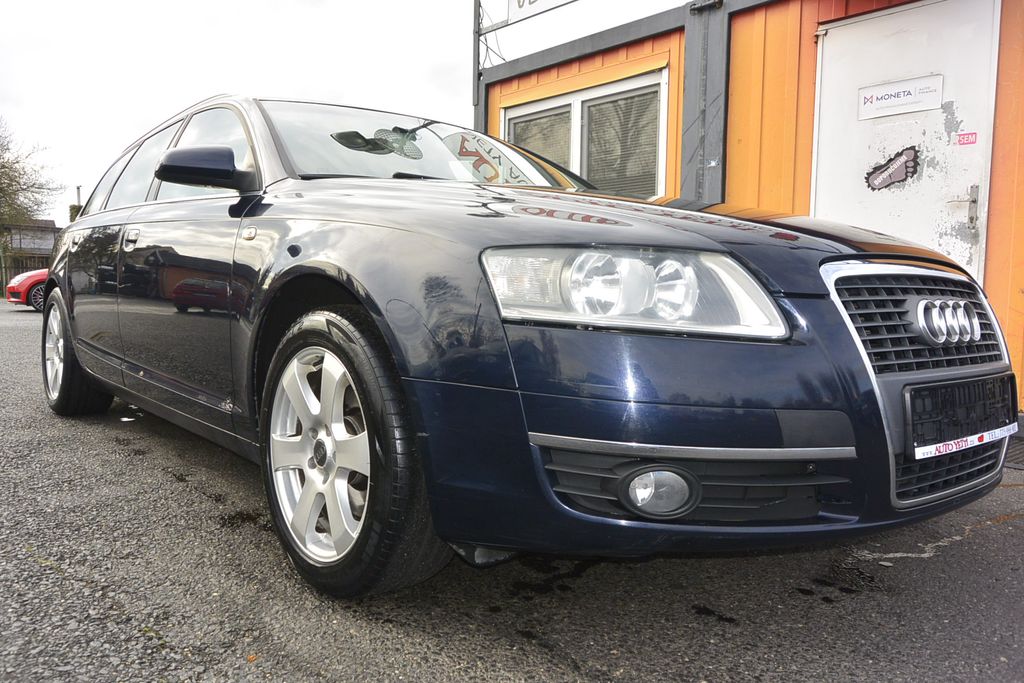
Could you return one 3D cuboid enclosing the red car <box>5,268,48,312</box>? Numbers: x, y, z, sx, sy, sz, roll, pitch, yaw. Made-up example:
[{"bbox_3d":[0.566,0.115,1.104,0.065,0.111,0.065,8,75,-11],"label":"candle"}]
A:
[{"bbox_3d":[-8.720,-1.290,16.930,4.250,1.370,1.830,1,4,-18],"label":"red car"}]

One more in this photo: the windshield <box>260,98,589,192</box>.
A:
[{"bbox_3d":[-0.225,-0.682,2.808,1.420,0.430,0.880,-1,5,-41],"label":"windshield"}]

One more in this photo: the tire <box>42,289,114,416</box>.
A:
[{"bbox_3d":[-2.218,0.043,3.913,0.230,0.650,0.650,-1,5,-41],"label":"tire"}]

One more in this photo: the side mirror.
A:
[{"bbox_3d":[-0.873,-0.492,2.186,0.235,0.155,0.210,-1,5,-41],"label":"side mirror"}]

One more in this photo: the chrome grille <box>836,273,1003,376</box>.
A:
[{"bbox_3d":[0.874,-0.046,1.552,0.670,0.205,0.120,-1,-13,-41],"label":"chrome grille"}]

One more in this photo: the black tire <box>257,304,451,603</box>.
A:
[{"bbox_3d":[-0.359,0.243,1.772,0.230,0.650,0.650,-1,5,-41],"label":"black tire"}]

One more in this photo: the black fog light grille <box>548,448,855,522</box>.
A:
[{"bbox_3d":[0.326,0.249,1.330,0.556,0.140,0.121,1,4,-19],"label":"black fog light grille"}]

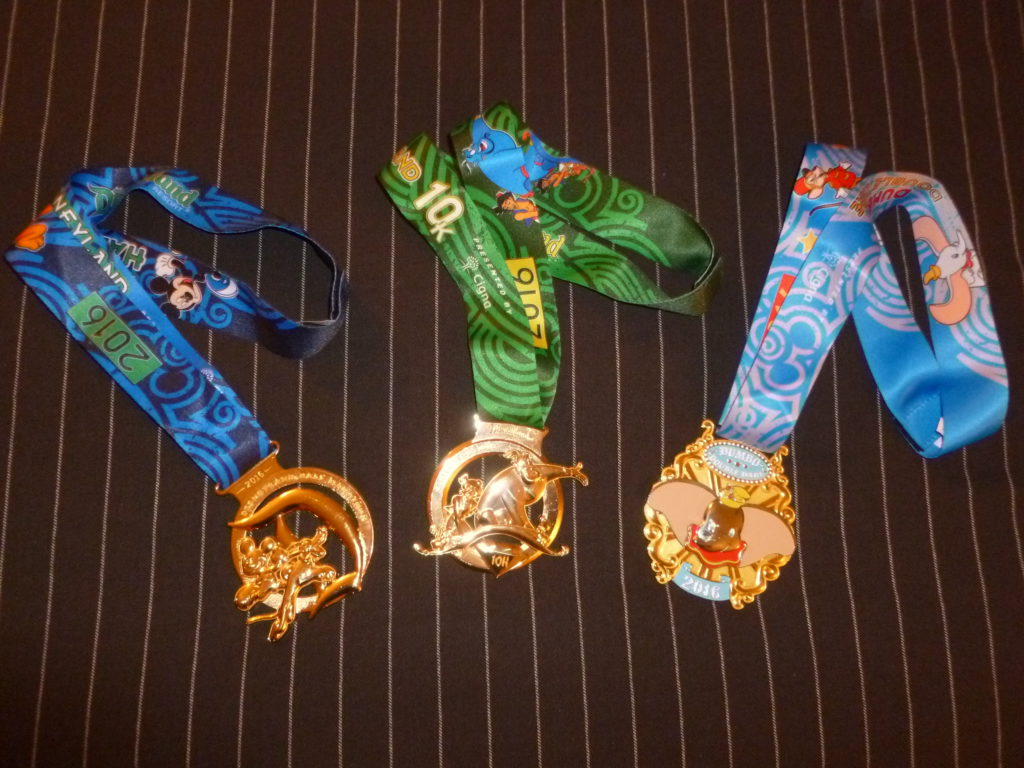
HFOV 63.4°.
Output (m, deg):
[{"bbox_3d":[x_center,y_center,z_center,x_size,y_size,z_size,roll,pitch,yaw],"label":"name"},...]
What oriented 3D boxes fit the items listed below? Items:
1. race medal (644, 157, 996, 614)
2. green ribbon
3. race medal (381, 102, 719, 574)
[{"bbox_3d":[0.202,-0.005,0.497,0.200,0.028,0.300,15,79,0],"label":"race medal"},{"bbox_3d":[0.021,-0.075,0.500,0.213,0.030,0.209,5,79,-2],"label":"green ribbon"},{"bbox_3d":[0.018,-0.034,0.492,0.213,0.030,0.293,5,79,-2],"label":"race medal"}]

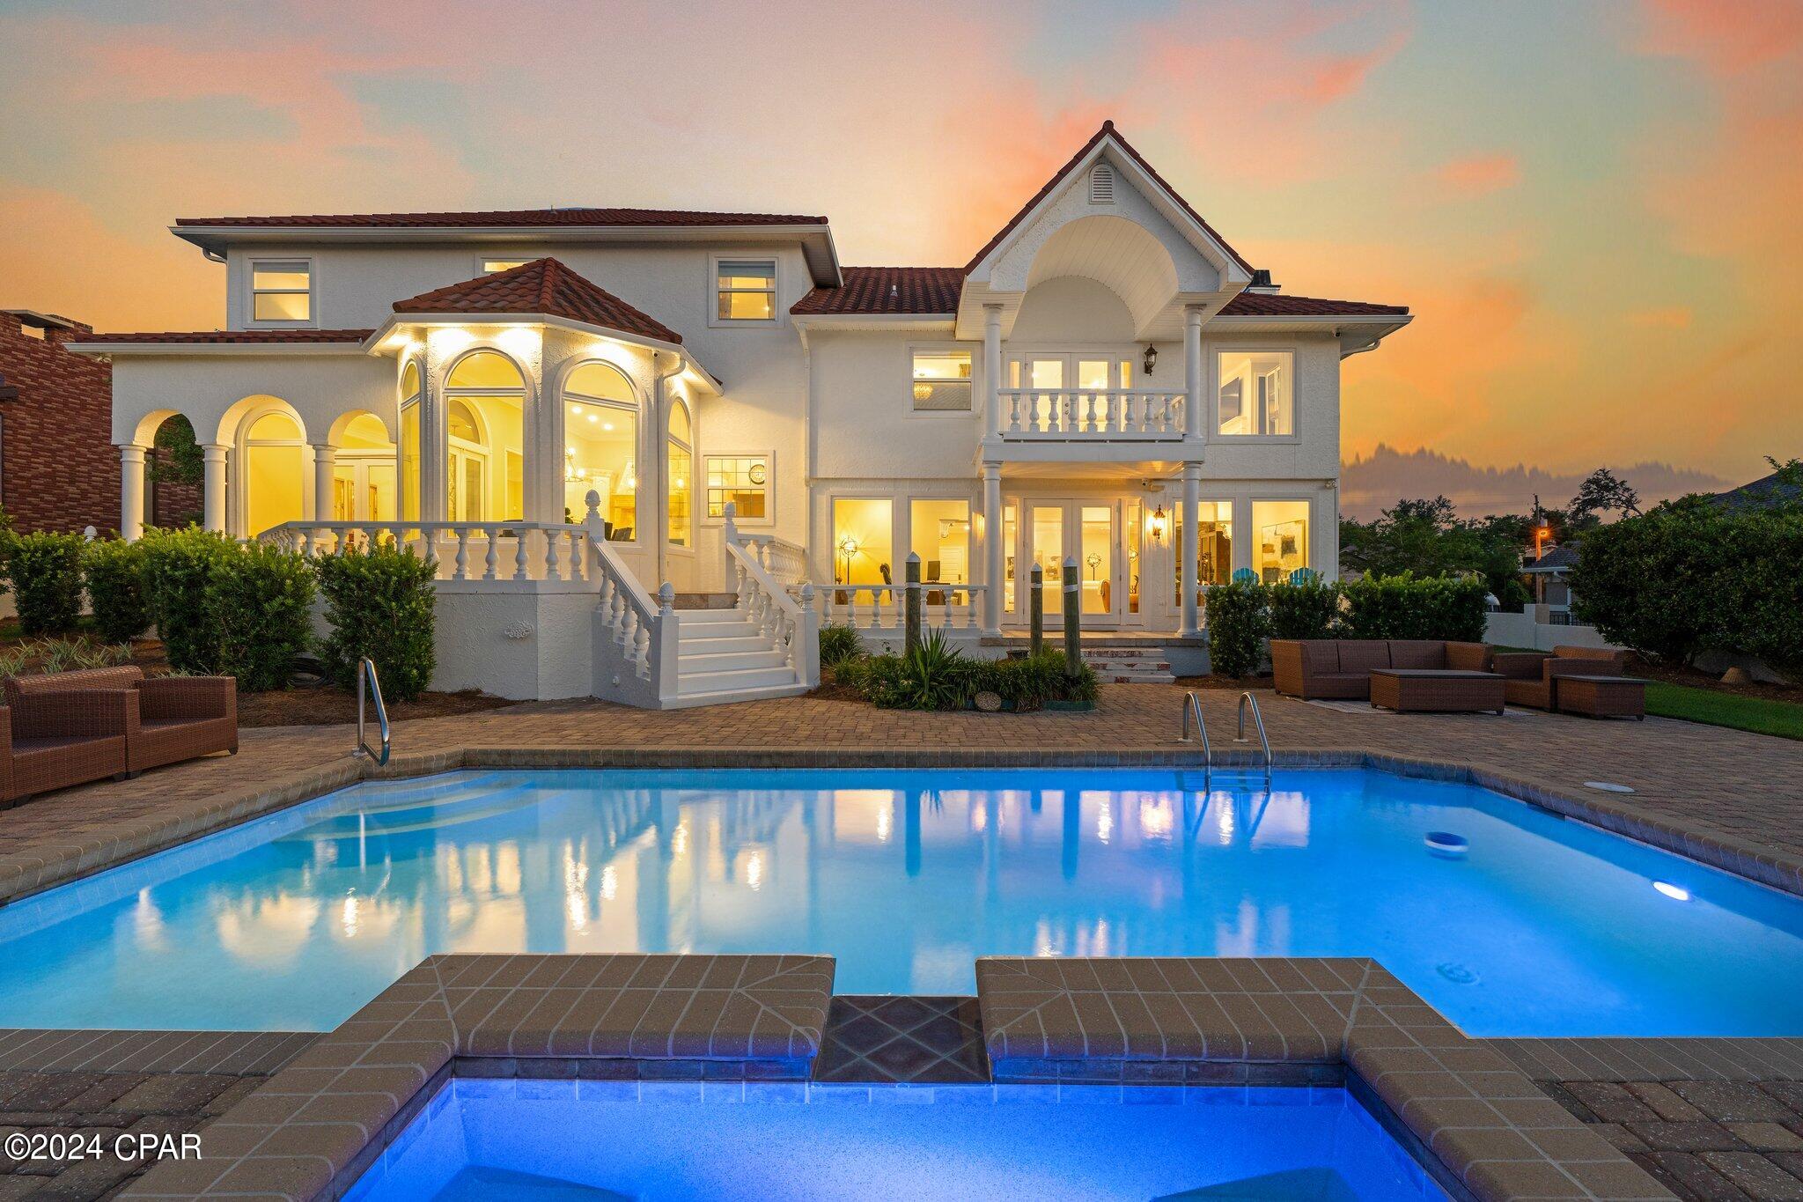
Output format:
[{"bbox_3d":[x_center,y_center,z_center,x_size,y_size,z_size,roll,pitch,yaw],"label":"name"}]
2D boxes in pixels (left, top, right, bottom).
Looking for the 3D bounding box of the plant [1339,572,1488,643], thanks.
[{"bbox_3d":[8.300,0.416,13.004,2.200,1.680,1.100,0,1,0],"label":"plant"}]

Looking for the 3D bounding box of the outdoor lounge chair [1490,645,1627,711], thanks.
[{"bbox_3d":[7.980,0.914,9.728,0.900,0.730,1.020,0,1,5],"label":"outdoor lounge chair"}]

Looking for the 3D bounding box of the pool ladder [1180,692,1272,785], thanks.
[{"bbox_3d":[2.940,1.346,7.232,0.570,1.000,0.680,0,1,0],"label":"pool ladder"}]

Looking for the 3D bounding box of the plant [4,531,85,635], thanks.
[{"bbox_3d":[-14.200,-0.287,13.298,1.280,1.680,1.250,0,1,0],"label":"plant"}]

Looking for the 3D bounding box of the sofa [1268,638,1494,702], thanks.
[{"bbox_3d":[6.240,0.907,10.528,2.270,0.740,0.870,0,1,4],"label":"sofa"}]

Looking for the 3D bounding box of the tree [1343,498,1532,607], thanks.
[{"bbox_3d":[24.000,-1.717,35.986,8.000,5.600,6.500,0,1,0],"label":"tree"}]

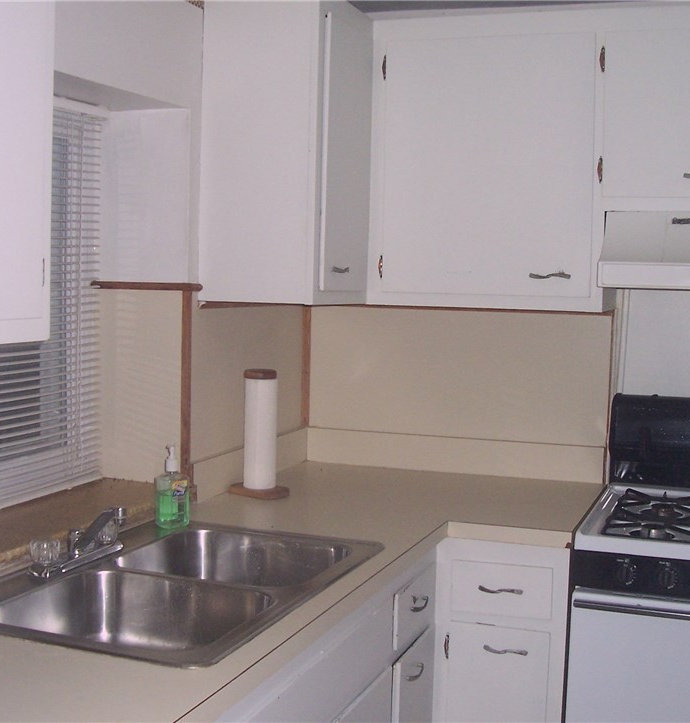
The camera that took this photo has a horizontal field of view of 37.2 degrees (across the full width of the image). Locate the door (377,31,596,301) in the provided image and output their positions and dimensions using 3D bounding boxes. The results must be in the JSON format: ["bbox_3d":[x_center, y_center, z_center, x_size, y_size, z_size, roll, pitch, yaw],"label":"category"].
[{"bbox_3d":[0.368,-0.509,2.695,0.563,0.675,0.025,3,4,21],"label":"door"}]

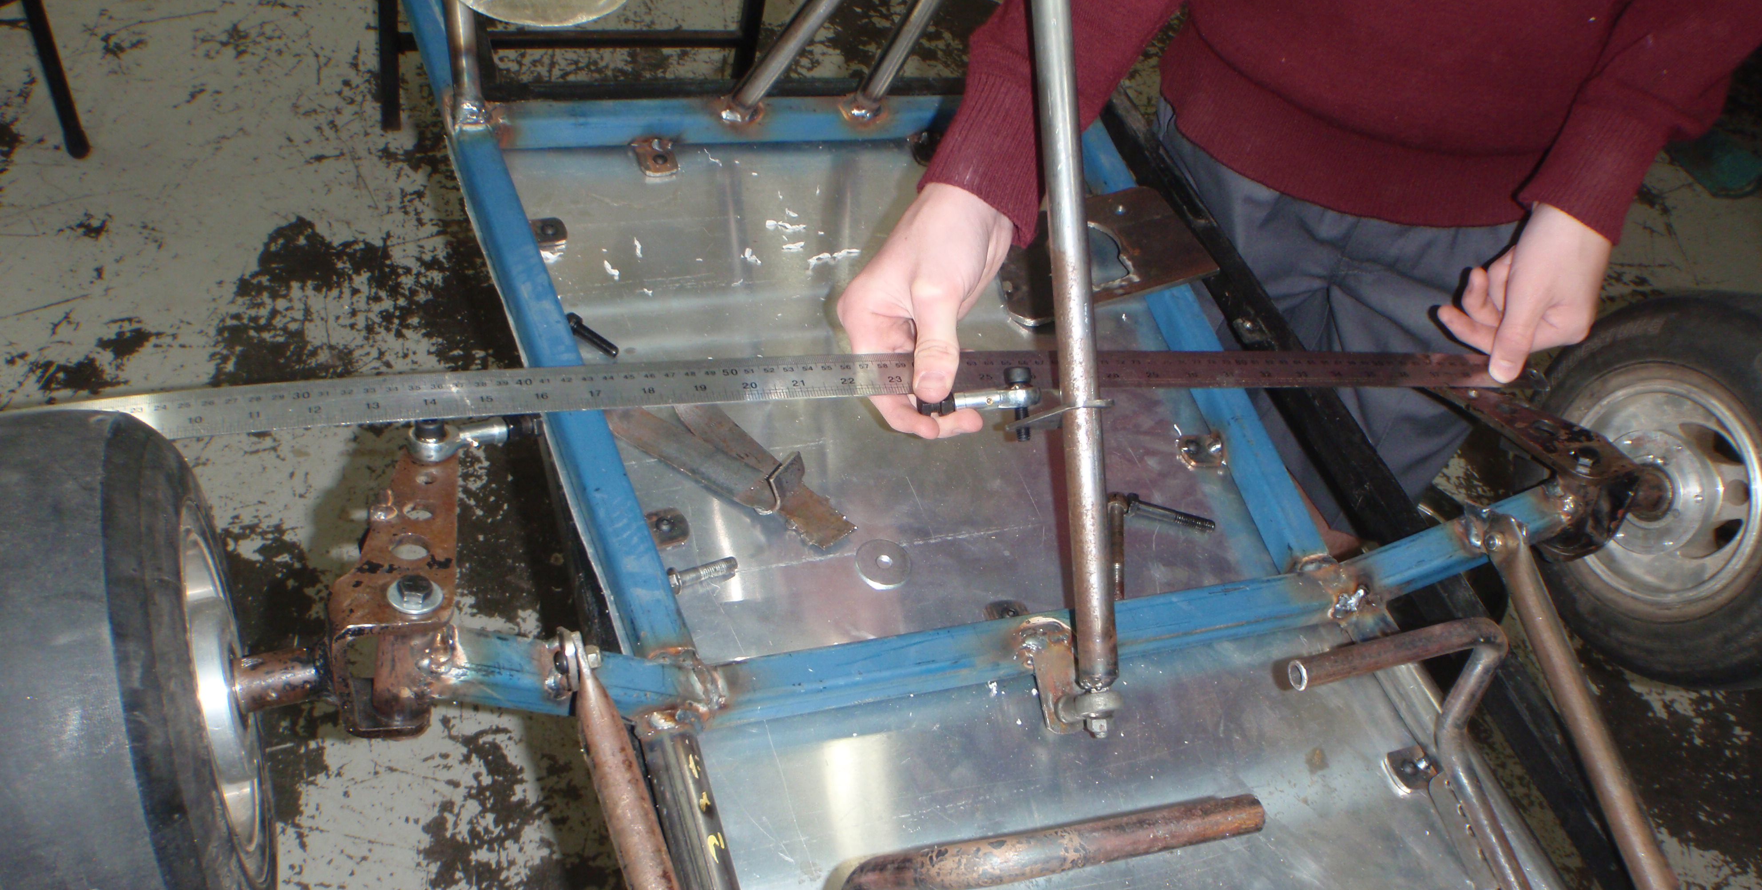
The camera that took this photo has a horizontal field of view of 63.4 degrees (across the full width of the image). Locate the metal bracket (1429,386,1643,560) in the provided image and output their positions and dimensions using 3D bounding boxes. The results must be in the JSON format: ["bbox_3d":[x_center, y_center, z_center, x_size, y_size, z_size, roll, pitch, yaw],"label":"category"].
[{"bbox_3d":[0.390,0.010,0.878,0.055,0.073,0.126,-22,47,-29],"label":"metal bracket"}]

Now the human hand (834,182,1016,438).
[{"bbox_3d":[0.022,-0.069,0.735,0.090,0.125,0.075,22,12,19],"label":"human hand"}]

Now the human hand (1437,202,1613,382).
[{"bbox_3d":[0.398,-0.089,0.870,0.092,0.110,0.075,25,14,8],"label":"human hand"}]

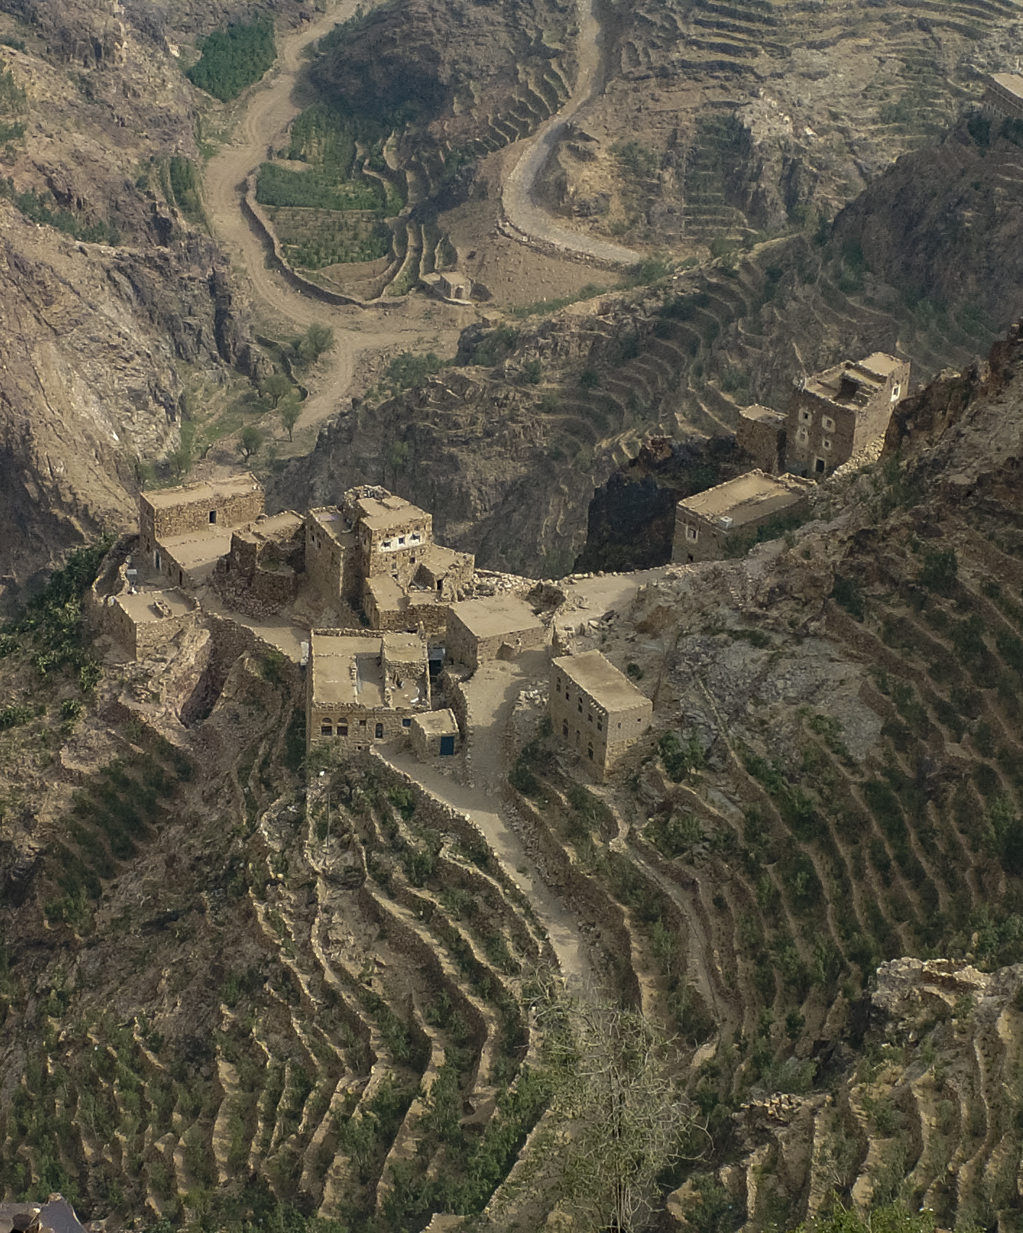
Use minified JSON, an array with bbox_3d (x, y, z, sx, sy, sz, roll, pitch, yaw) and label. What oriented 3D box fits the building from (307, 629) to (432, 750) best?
[{"bbox_3d":[-12.670,6.370,373.430,10.300,4.900,13.690,1,29,-3],"label":"building"}]

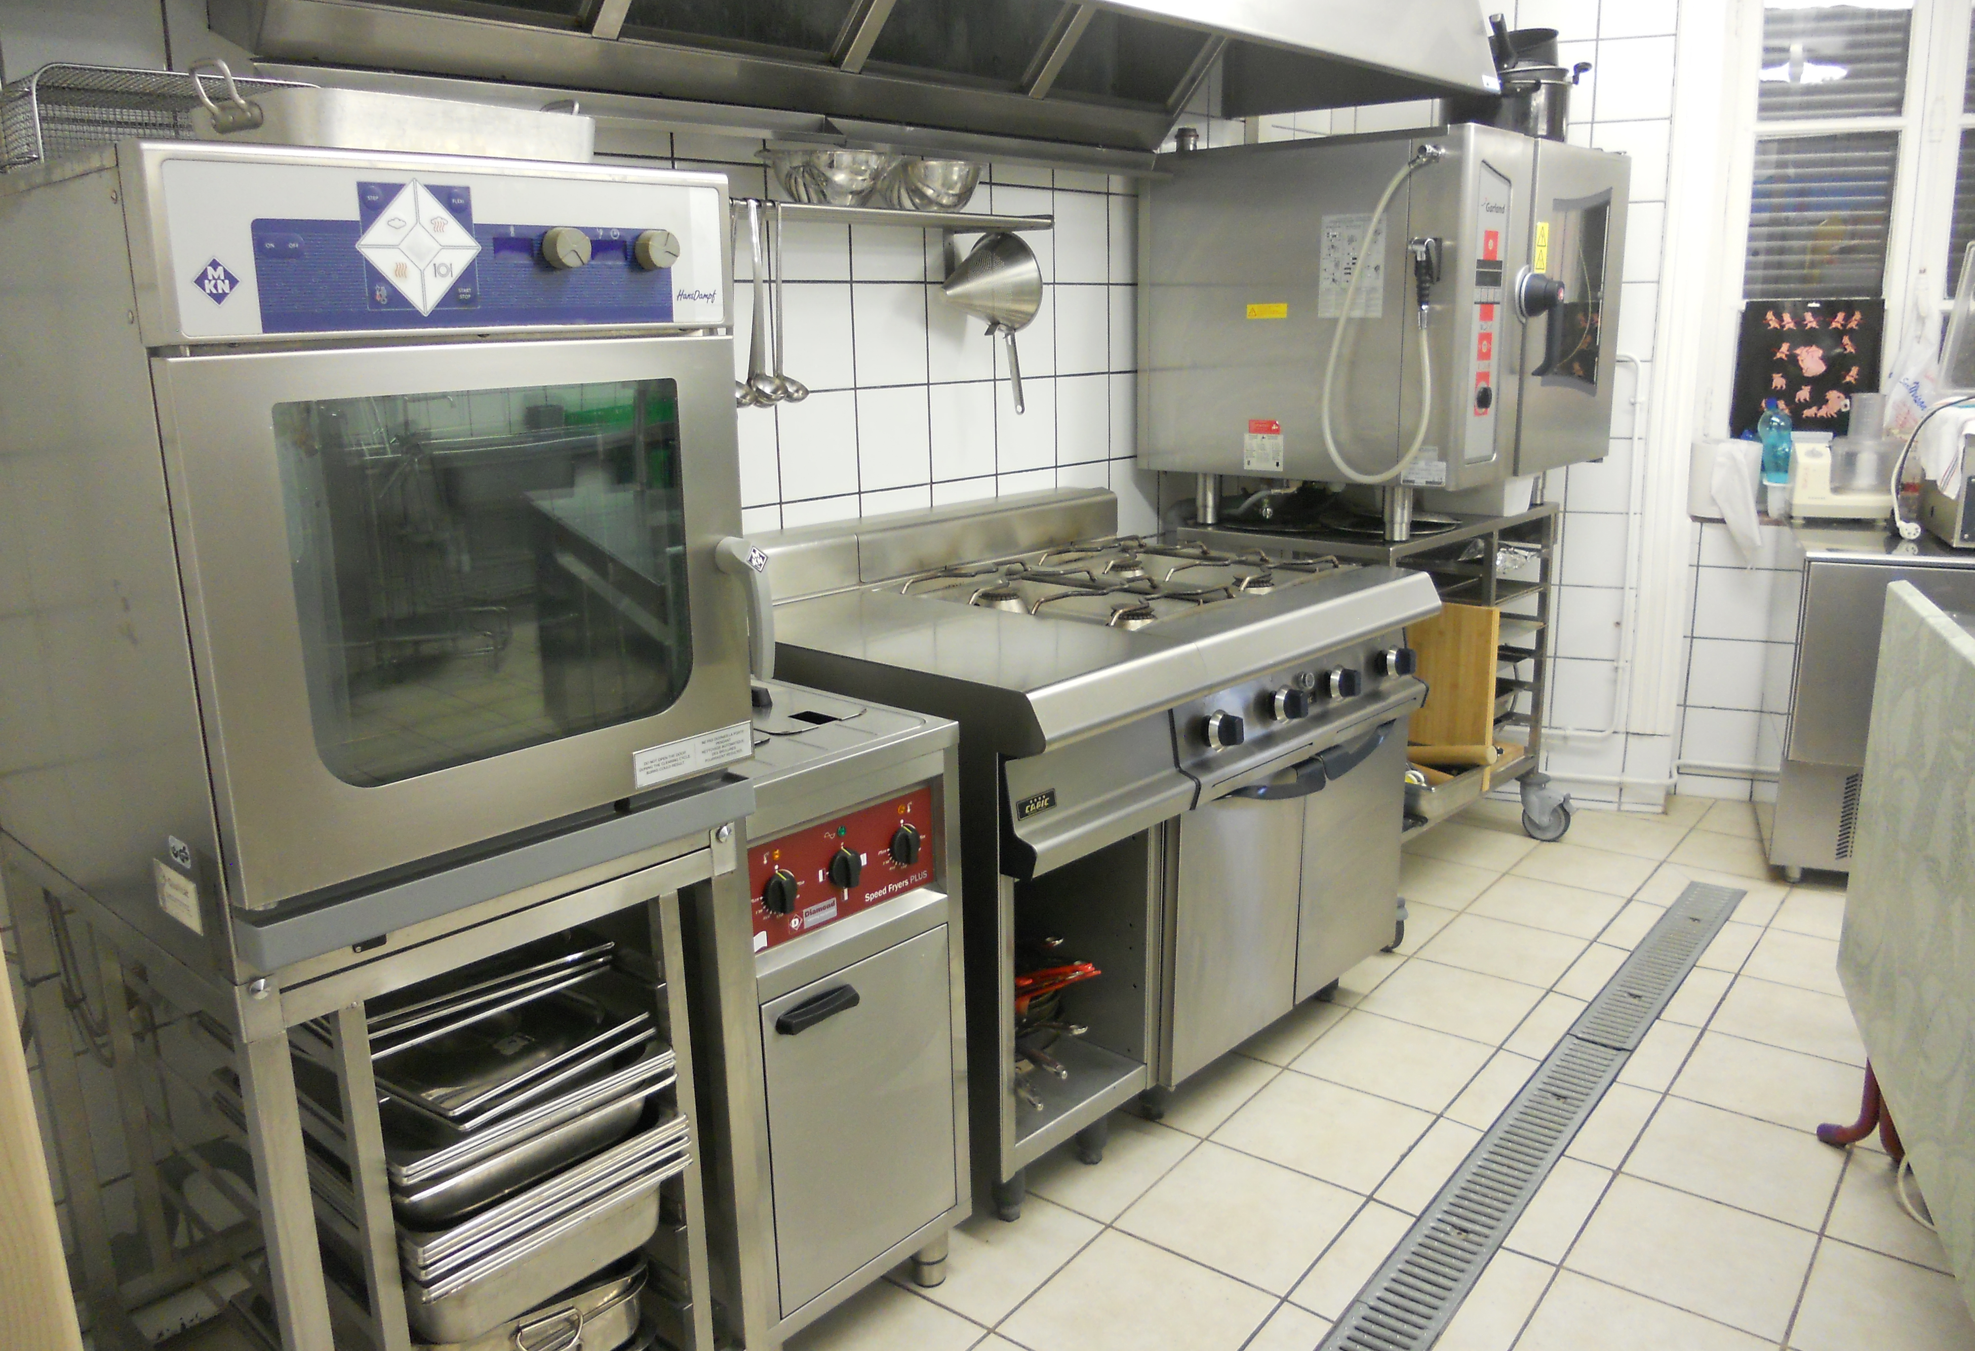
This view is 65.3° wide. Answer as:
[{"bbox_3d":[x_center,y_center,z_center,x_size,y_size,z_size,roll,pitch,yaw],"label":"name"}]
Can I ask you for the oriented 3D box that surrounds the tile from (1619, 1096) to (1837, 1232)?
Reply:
[{"bbox_3d":[1.237,0.803,2.541,0.300,0.010,0.303,9,16,36],"label":"tile"}]

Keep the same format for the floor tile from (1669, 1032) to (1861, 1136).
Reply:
[{"bbox_3d":[1.439,0.753,2.786,0.302,0.010,0.302,10,17,36],"label":"floor tile"}]

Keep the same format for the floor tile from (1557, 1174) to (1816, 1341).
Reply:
[{"bbox_3d":[1.076,0.882,2.349,0.303,0.010,0.305,9,17,36],"label":"floor tile"}]

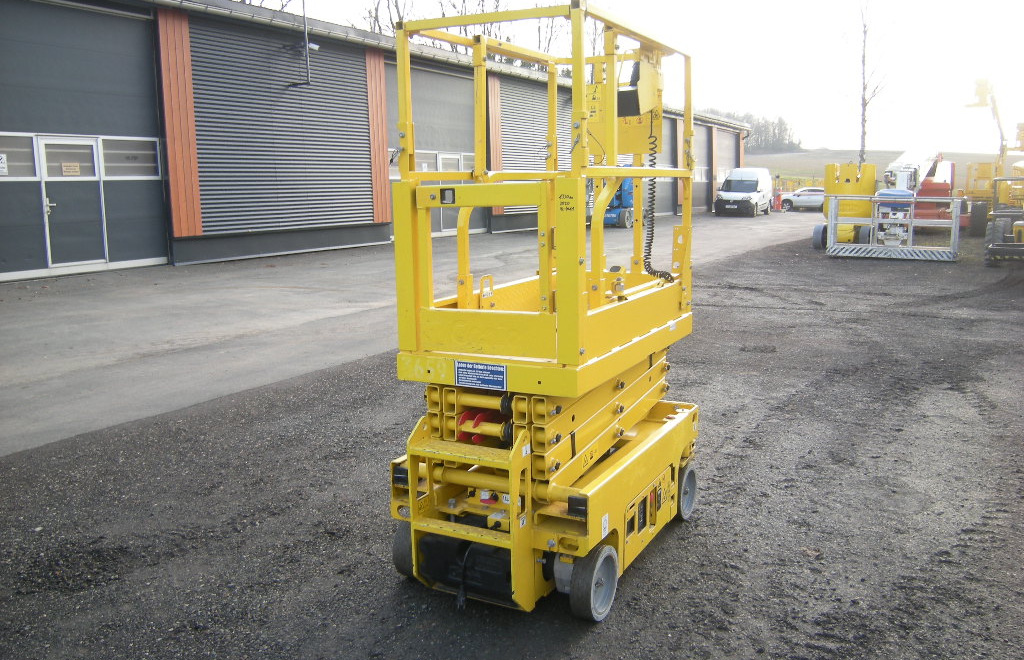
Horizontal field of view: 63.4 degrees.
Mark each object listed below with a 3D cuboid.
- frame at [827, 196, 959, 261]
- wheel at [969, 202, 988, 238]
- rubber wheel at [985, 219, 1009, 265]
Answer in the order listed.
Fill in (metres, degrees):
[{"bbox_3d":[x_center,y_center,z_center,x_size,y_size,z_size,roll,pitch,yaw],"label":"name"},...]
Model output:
[{"bbox_3d":[7.323,-1.948,15.900,2.330,1.170,0.880,5,11,26],"label":"frame"},{"bbox_3d":[12.040,-2.842,21.400,0.370,0.890,0.890,4,11,31],"label":"wheel"},{"bbox_3d":[8.114,-1.452,13.900,0.310,0.760,0.760,5,11,34],"label":"rubber wheel"}]

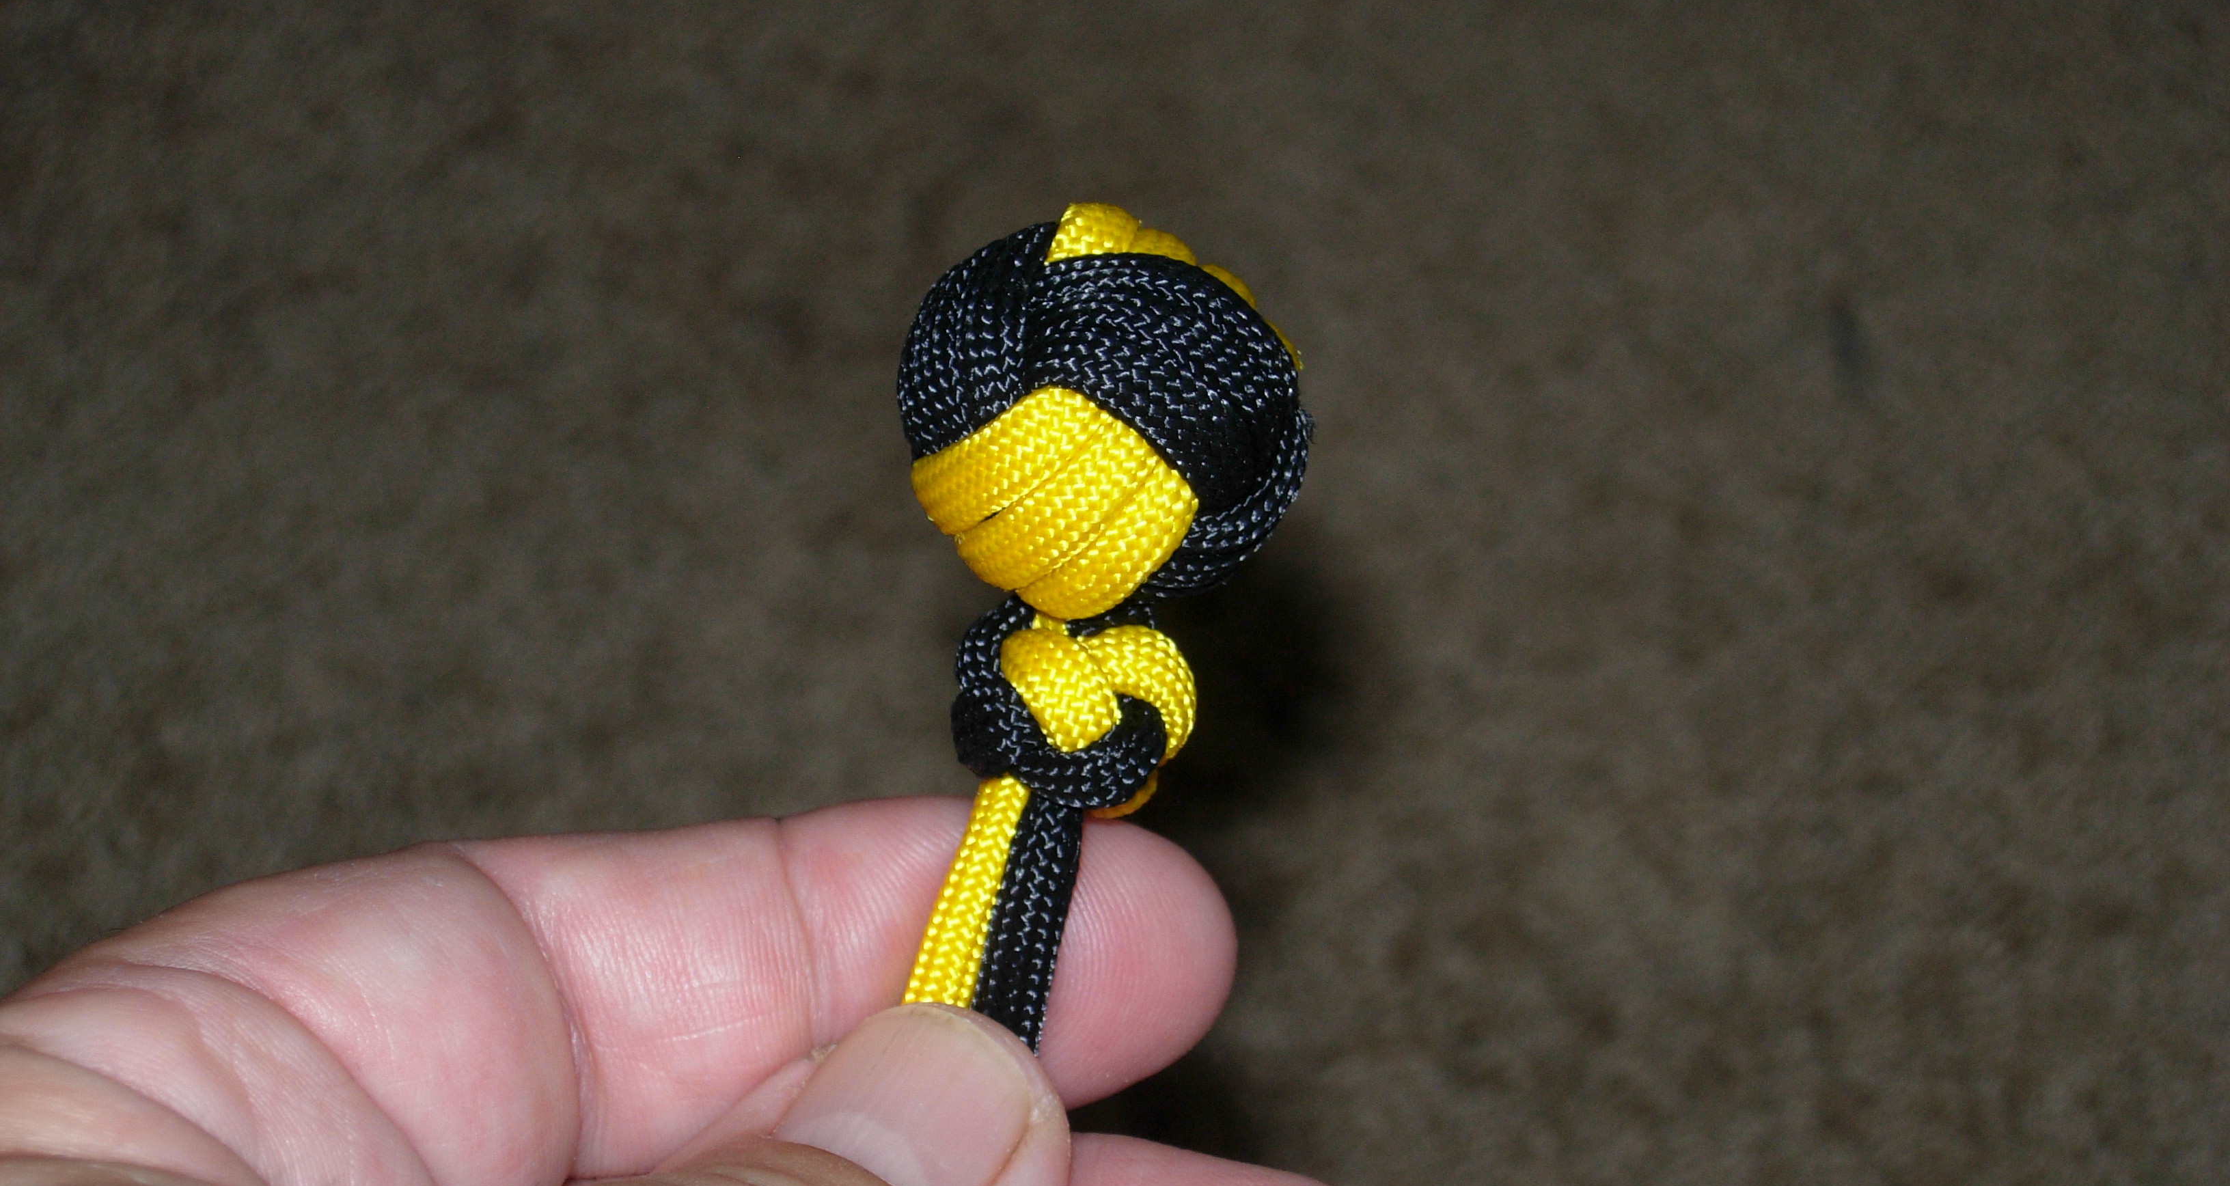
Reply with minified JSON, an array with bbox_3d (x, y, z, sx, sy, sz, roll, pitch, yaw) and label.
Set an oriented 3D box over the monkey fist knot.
[{"bbox_3d":[-0.001,-0.005,0.357,0.025,0.025,0.037,5,99,0],"label":"monkey fist knot"}]

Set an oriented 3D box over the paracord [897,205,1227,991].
[{"bbox_3d":[-0.003,0.002,0.357,0.023,0.024,0.053,8,97,0],"label":"paracord"}]

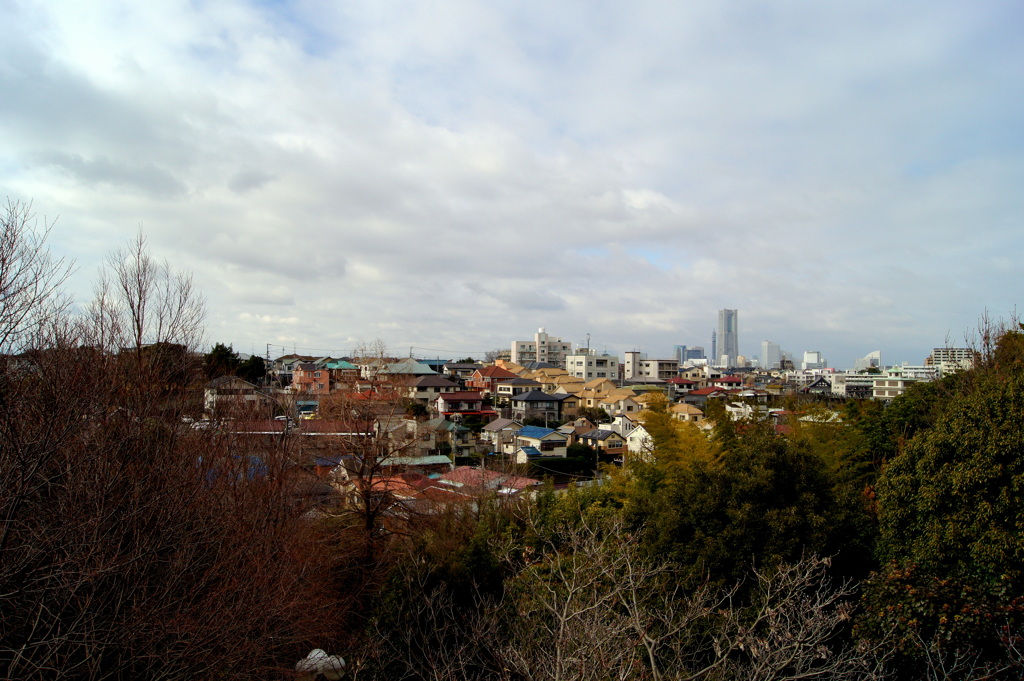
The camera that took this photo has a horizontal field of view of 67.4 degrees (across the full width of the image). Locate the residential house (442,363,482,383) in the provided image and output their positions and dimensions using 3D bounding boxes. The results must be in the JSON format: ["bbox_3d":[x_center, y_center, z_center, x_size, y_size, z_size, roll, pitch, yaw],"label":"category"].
[{"bbox_3d":[-15.803,11.500,244.854,12.000,8.000,8.000,1,-2,-17],"label":"residential house"}]

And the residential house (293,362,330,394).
[{"bbox_3d":[-49.765,9.840,189.858,7.300,7.800,6.800,2,-3,-38],"label":"residential house"}]

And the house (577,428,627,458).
[{"bbox_3d":[21.228,24.808,179.865,7.500,7.400,9.000,1,-3,-34],"label":"house"}]

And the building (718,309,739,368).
[{"bbox_3d":[877.000,22.666,3094.410,64.000,296.000,64.000,0,-2,-9],"label":"building"}]

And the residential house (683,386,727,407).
[{"bbox_3d":[58.643,18.237,234.849,11.500,8.000,10.000,1,-2,-24],"label":"residential house"}]

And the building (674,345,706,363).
[{"bbox_3d":[744.332,95.796,3197.167,110.000,150.000,70.000,0,-2,-9],"label":"building"}]

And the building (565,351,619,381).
[{"bbox_3d":[25.176,8.617,239.787,13.000,11.300,11.000,1,-2,-30],"label":"building"}]

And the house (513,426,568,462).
[{"bbox_3d":[7.075,23.945,177.854,7.600,8.000,10.500,1,-2,-32],"label":"house"}]

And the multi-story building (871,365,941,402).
[{"bbox_3d":[153.049,17.018,299.736,22.000,14.500,13.000,1,-2,-31],"label":"multi-story building"}]

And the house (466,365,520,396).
[{"bbox_3d":[-5.448,11.907,225.834,10.500,8.800,10.500,2,-3,-38],"label":"house"}]

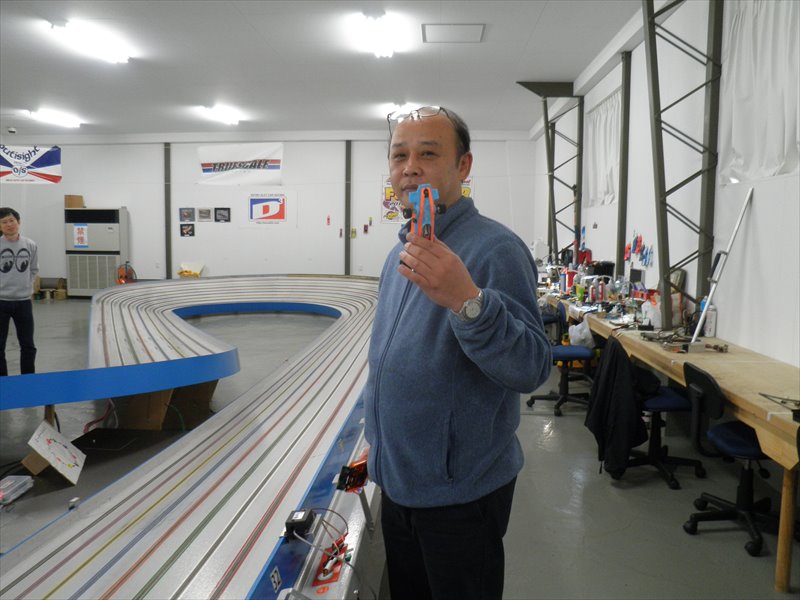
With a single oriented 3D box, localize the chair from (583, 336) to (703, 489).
[{"bbox_3d":[1.425,0.615,3.725,0.620,0.830,0.570,-2,6,-25],"label":"chair"}]

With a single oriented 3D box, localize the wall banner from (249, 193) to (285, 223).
[{"bbox_3d":[-2.822,-1.954,13.836,0.800,0.660,0.020,1,6,3],"label":"wall banner"}]

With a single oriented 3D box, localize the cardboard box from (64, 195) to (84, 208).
[{"bbox_3d":[-6.906,-2.082,13.729,0.360,0.300,0.260,1,6,3],"label":"cardboard box"}]

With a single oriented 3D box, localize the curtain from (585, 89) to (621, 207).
[{"bbox_3d":[2.495,-1.869,8.172,0.090,1.300,1.700,1,6,3],"label":"curtain"}]

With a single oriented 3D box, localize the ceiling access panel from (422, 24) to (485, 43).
[{"bbox_3d":[0.569,-2.850,6.924,0.650,0.030,0.630,1,6,3],"label":"ceiling access panel"}]

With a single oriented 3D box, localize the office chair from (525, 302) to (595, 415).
[{"bbox_3d":[1.316,0.466,5.257,0.580,0.840,0.560,0,6,-7],"label":"office chair"}]

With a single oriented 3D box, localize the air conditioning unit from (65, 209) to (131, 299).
[{"bbox_3d":[-6.461,-1.006,13.812,1.170,1.880,0.460,1,6,3],"label":"air conditioning unit"}]

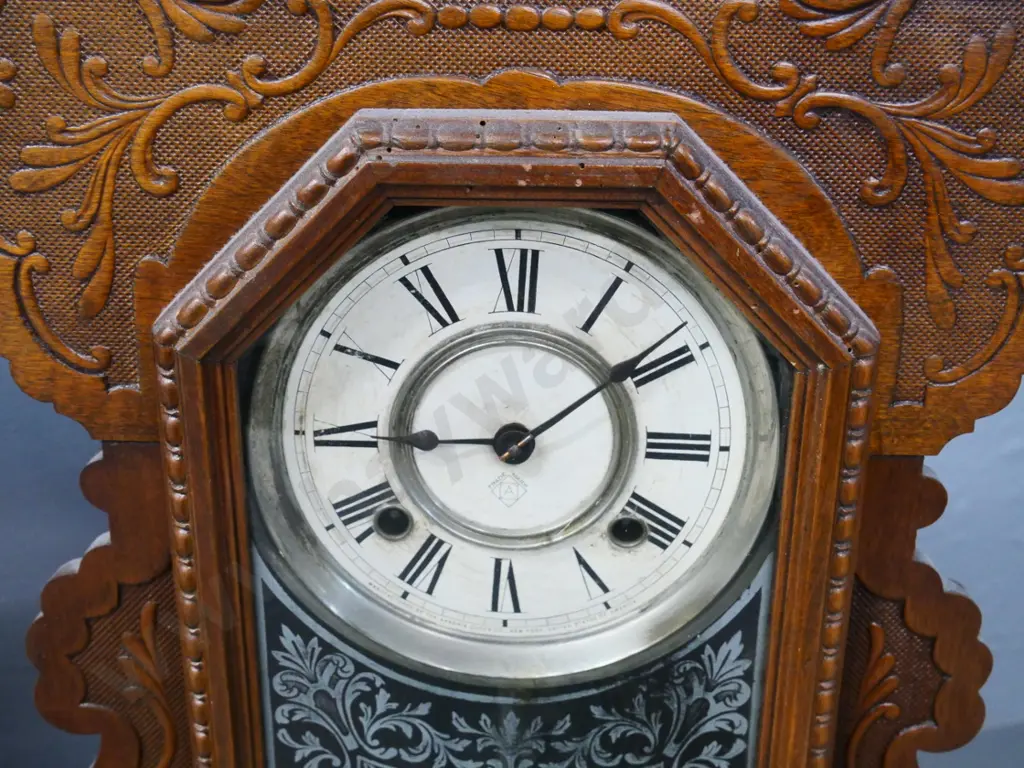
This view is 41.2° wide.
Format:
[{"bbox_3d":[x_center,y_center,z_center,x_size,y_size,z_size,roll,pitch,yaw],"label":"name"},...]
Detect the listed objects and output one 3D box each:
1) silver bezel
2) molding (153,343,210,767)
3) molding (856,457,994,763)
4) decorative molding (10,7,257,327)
[{"bbox_3d":[0.000,0.020,0.398,0.153,0.153,0.014,1,21,2],"label":"silver bezel"},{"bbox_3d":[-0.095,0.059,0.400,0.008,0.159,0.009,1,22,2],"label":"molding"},{"bbox_3d":[0.129,0.075,0.433,0.050,0.120,0.012,1,22,2],"label":"molding"},{"bbox_3d":[-0.102,-0.057,0.367,0.067,0.083,0.008,1,22,2],"label":"decorative molding"}]

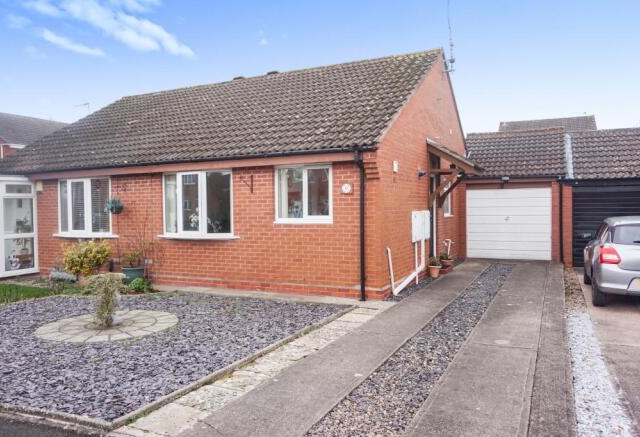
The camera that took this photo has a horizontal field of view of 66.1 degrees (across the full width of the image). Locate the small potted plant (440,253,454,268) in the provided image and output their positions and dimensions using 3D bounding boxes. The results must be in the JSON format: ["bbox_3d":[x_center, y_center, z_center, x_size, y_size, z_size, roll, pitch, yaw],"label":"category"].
[{"bbox_3d":[2.988,0.982,11.500,0.310,0.340,0.310,0,1,25],"label":"small potted plant"}]

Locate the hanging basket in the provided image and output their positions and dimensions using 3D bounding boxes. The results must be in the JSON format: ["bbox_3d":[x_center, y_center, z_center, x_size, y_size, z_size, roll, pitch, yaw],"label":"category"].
[{"bbox_3d":[-4.269,-0.270,10.216,0.390,0.370,0.370,0,1,25],"label":"hanging basket"}]

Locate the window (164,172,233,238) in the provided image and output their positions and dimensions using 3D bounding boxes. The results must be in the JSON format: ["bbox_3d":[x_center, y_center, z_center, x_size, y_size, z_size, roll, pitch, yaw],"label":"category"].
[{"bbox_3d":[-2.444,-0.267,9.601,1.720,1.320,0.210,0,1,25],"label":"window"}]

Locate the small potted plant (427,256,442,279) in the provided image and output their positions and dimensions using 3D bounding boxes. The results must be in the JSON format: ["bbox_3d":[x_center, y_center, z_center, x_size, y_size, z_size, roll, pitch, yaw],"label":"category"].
[{"bbox_3d":[2.499,1.062,10.659,0.310,0.460,0.310,0,1,25],"label":"small potted plant"}]

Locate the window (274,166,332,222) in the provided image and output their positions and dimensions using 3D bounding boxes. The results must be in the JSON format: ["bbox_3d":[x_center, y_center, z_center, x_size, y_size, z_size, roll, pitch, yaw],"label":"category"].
[{"bbox_3d":[-0.283,-0.412,8.680,1.140,1.030,0.120,0,1,25],"label":"window"}]

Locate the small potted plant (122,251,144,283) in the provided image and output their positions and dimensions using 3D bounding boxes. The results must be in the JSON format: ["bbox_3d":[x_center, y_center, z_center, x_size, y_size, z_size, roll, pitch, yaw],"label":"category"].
[{"bbox_3d":[-3.815,1.013,10.008,0.470,0.690,0.450,0,1,25],"label":"small potted plant"}]

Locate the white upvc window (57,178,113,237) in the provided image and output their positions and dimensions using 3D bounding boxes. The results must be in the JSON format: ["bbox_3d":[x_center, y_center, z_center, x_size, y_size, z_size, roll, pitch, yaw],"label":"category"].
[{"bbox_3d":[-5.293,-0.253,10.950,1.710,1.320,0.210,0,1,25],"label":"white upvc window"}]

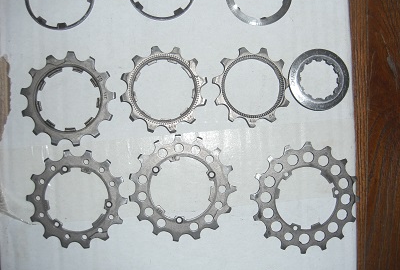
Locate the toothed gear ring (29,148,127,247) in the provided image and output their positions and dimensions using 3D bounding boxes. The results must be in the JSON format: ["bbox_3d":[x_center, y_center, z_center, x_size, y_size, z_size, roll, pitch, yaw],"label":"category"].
[{"bbox_3d":[-0.071,0.037,0.255,0.058,0.002,0.058,0,93,-2],"label":"toothed gear ring"}]

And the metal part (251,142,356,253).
[{"bbox_3d":[0.063,0.037,0.260,0.067,0.002,0.067,0,93,-2],"label":"metal part"}]

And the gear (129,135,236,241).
[{"bbox_3d":[-0.010,0.031,0.257,0.062,0.002,0.062,0,93,-2],"label":"gear"}]

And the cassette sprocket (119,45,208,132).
[{"bbox_3d":[-0.021,-0.026,0.254,0.050,0.004,0.050,0,93,-2],"label":"cassette sprocket"}]

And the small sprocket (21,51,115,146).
[{"bbox_3d":[-0.076,-0.021,0.252,0.054,0.003,0.054,0,93,-2],"label":"small sprocket"}]

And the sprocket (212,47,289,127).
[{"bbox_3d":[0.030,-0.028,0.255,0.046,0.004,0.046,0,93,-2],"label":"sprocket"}]

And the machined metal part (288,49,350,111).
[{"bbox_3d":[0.069,-0.032,0.257,0.036,0.005,0.036,0,93,-2],"label":"machined metal part"}]

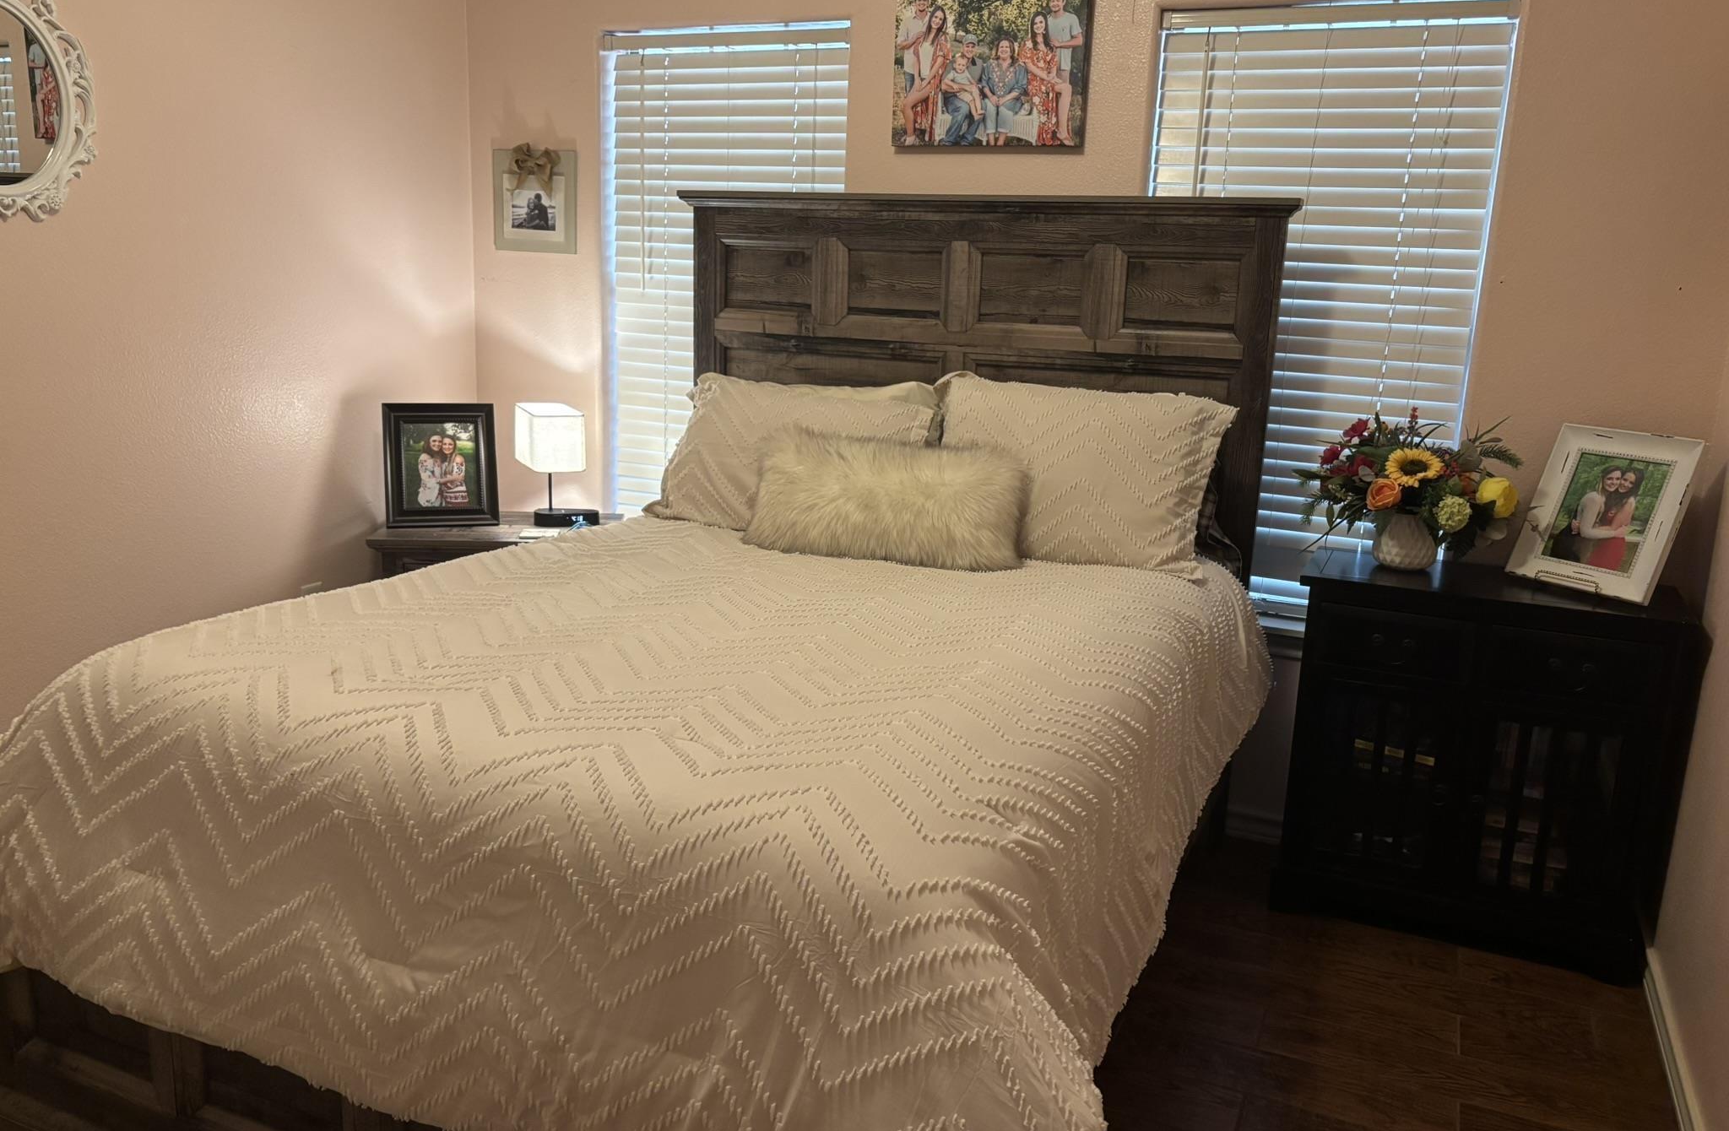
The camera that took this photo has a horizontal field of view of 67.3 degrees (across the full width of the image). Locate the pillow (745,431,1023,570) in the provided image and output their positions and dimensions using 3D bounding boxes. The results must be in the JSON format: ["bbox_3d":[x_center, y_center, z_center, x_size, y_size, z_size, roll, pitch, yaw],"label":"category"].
[{"bbox_3d":[0.043,-0.162,3.034,0.640,0.280,0.150,9,-15,26],"label":"pillow"}]

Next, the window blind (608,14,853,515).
[{"bbox_3d":[-0.424,-0.789,3.800,0.787,1.468,0.060,8,14,23],"label":"window blind"}]

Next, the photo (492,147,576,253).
[{"bbox_3d":[-0.996,-1.107,3.942,0.305,0.304,0.028,8,14,23],"label":"photo"}]

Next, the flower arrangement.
[{"bbox_3d":[1.240,-0.198,2.969,0.490,0.310,0.310,8,14,23],"label":"flower arrangement"}]

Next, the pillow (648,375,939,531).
[{"bbox_3d":[-0.182,-0.289,3.298,0.710,0.410,0.160,8,-18,23],"label":"pillow"}]

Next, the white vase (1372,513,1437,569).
[{"bbox_3d":[1.258,-0.058,3.008,0.148,0.128,0.148,8,14,23],"label":"white vase"}]

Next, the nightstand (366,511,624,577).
[{"bbox_3d":[-1.065,0.208,3.861,0.669,0.660,0.409,0,13,-7],"label":"nightstand"}]

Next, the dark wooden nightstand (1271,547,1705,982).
[{"bbox_3d":[1.381,0.430,2.992,0.773,0.805,0.364,8,14,23],"label":"dark wooden nightstand"}]

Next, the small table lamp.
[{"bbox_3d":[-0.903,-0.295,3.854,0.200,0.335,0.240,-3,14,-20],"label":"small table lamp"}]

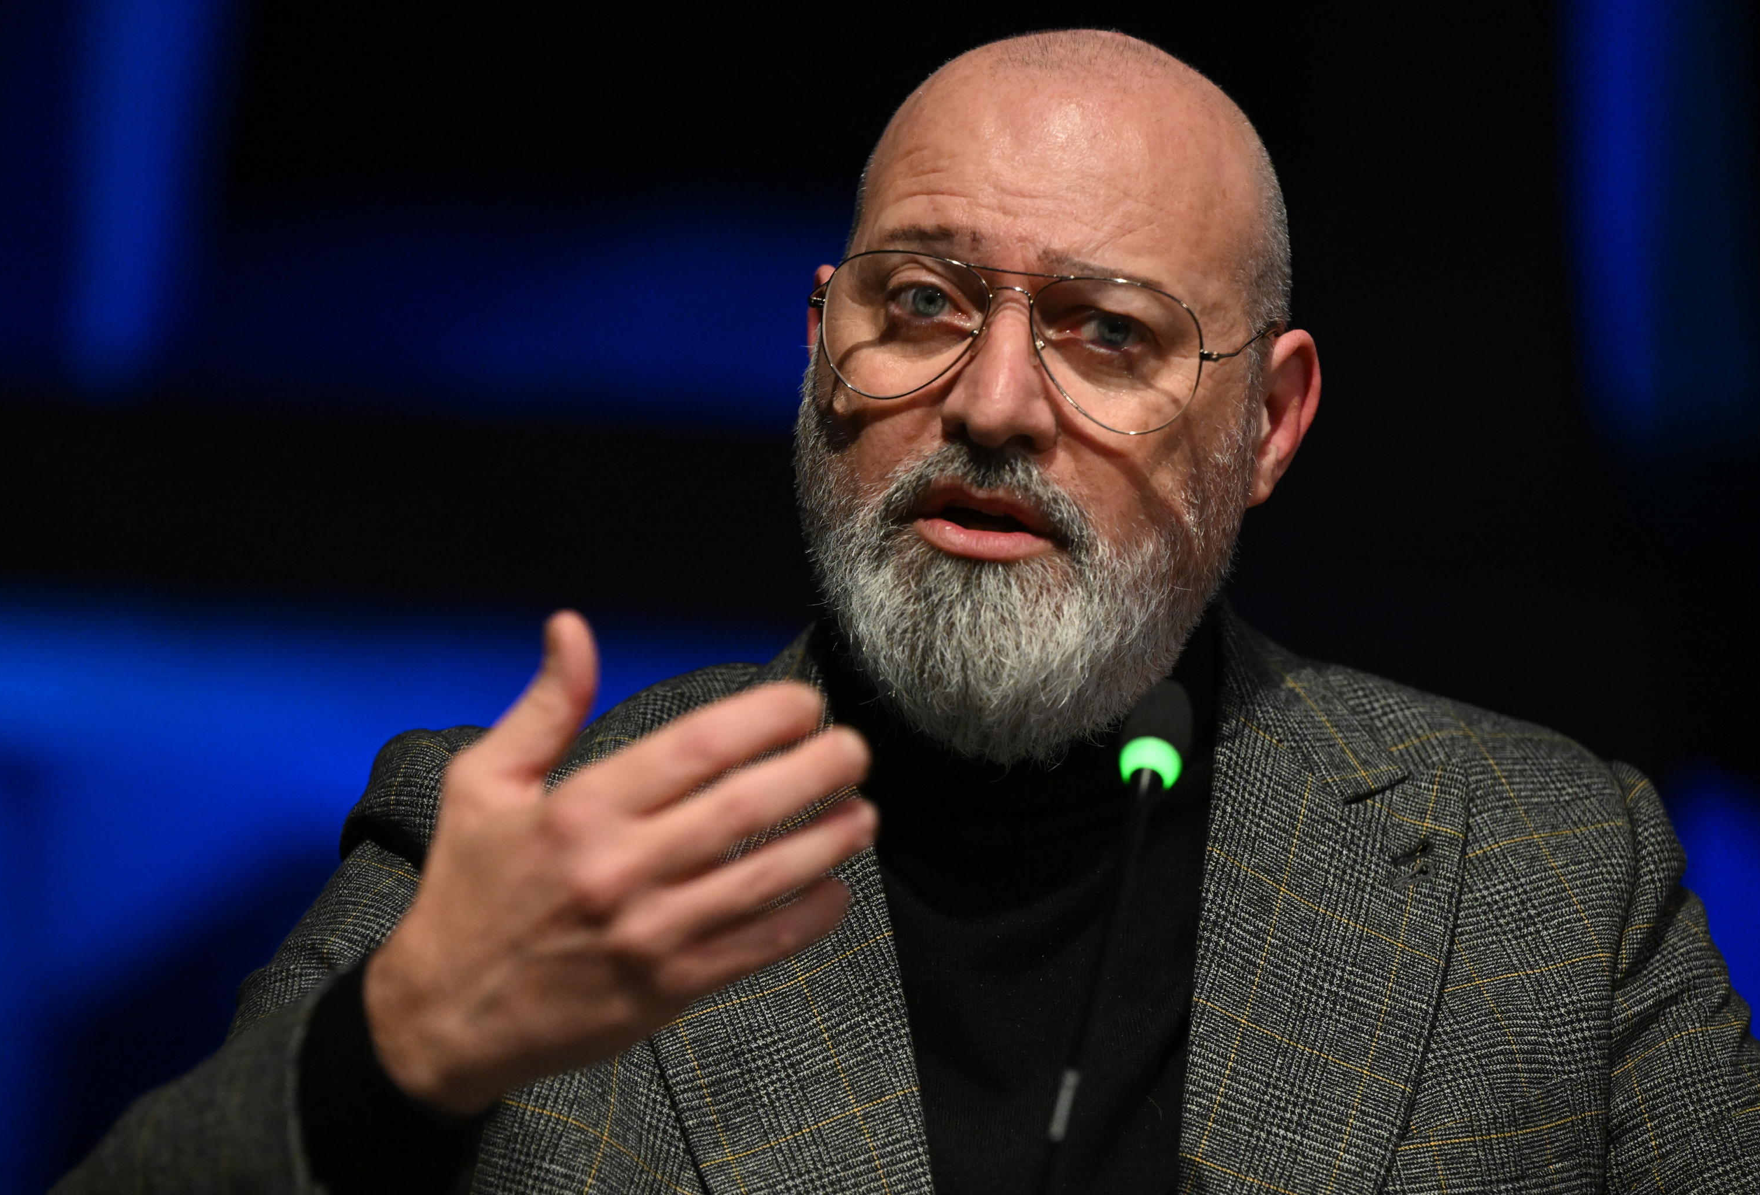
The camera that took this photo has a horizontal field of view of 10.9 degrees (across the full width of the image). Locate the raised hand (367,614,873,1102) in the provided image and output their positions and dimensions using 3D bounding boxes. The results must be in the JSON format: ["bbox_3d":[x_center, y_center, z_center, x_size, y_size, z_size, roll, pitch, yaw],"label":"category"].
[{"bbox_3d":[-0.088,0.072,2.850,0.180,0.120,0.080,-31,7,16],"label":"raised hand"}]

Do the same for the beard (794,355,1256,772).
[{"bbox_3d":[0.048,-0.011,3.100,0.150,0.134,0.115,7,3,10],"label":"beard"}]

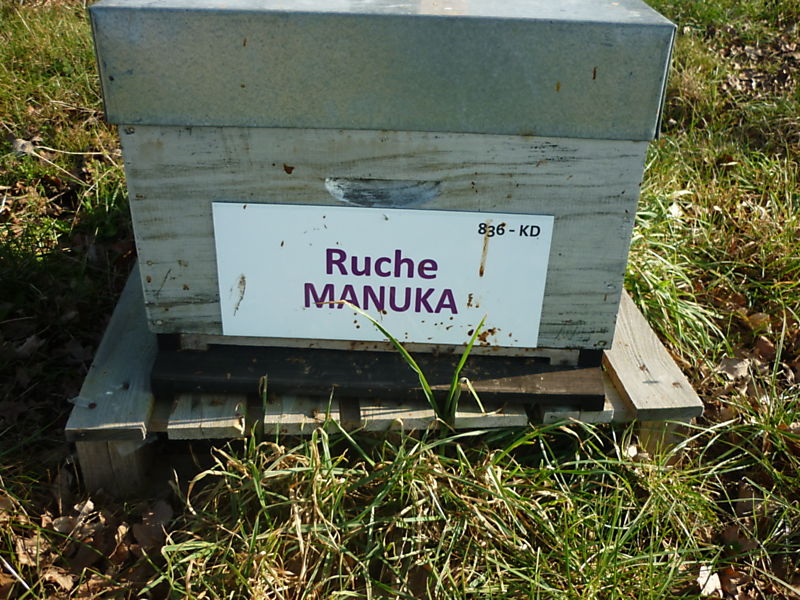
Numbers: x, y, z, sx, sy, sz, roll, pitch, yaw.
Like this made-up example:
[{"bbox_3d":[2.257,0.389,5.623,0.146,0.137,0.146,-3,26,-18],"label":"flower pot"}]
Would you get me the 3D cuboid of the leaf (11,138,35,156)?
[{"bbox_3d":[-0.792,-0.320,1.600,0.052,0.013,0.065,-13,33,-24],"label":"leaf"}]

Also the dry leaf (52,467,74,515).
[{"bbox_3d":[-0.327,0.185,0.742,0.021,0.022,0.046,-8,28,-20],"label":"dry leaf"}]

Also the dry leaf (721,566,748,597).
[{"bbox_3d":[0.298,0.251,0.679,0.026,0.009,0.029,20,35,28],"label":"dry leaf"}]

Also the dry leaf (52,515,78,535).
[{"bbox_3d":[-0.318,0.213,0.722,0.023,0.007,0.021,-15,34,-27],"label":"dry leaf"}]

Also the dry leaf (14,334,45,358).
[{"bbox_3d":[-0.484,0.060,0.996,0.026,0.011,0.044,18,31,30],"label":"dry leaf"}]

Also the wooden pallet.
[{"bbox_3d":[-0.041,-0.039,1.107,0.615,0.110,0.800,-1,30,-5],"label":"wooden pallet"}]

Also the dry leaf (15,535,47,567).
[{"bbox_3d":[-0.326,0.221,0.673,0.026,0.011,0.029,-9,28,-21],"label":"dry leaf"}]

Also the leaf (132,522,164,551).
[{"bbox_3d":[-0.230,0.216,0.699,0.027,0.010,0.025,-6,27,-15],"label":"leaf"}]

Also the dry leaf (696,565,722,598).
[{"bbox_3d":[0.268,0.242,0.660,0.020,0.011,0.029,11,28,19],"label":"dry leaf"}]

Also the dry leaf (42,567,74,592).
[{"bbox_3d":[-0.288,0.236,0.644,0.031,0.009,0.016,16,30,27],"label":"dry leaf"}]

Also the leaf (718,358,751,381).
[{"bbox_3d":[0.420,0.087,0.958,0.041,0.010,0.037,17,33,24],"label":"leaf"}]

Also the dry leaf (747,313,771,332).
[{"bbox_3d":[0.500,0.031,1.065,0.035,0.010,0.041,17,33,25],"label":"dry leaf"}]

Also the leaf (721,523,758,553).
[{"bbox_3d":[0.325,0.227,0.730,0.037,0.010,0.032,19,34,28],"label":"leaf"}]

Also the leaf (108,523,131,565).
[{"bbox_3d":[-0.251,0.218,0.684,0.018,0.015,0.036,1,26,-1],"label":"leaf"}]

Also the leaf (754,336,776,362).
[{"bbox_3d":[0.483,0.064,1.007,0.030,0.010,0.038,18,34,25],"label":"leaf"}]

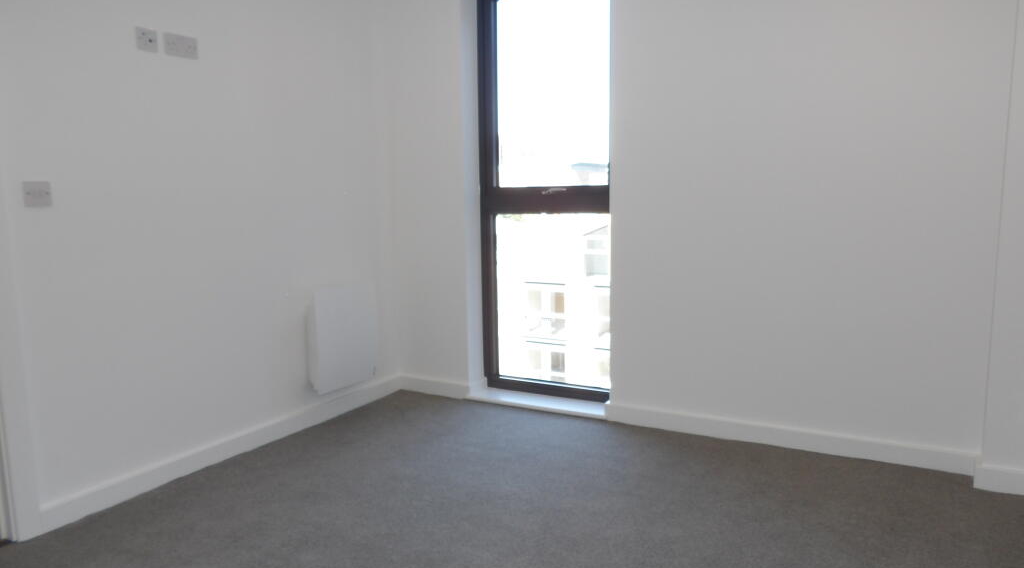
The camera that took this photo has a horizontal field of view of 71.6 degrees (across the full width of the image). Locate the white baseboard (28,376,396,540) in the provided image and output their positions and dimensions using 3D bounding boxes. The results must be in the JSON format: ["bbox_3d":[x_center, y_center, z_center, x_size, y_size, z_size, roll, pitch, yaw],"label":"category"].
[{"bbox_3d":[-1.176,0.717,3.410,0.018,0.096,2.066,3,9,29],"label":"white baseboard"}]

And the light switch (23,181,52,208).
[{"bbox_3d":[-1.645,-0.311,2.468,0.010,0.087,0.087,3,9,29],"label":"light switch"}]

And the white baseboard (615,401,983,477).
[{"bbox_3d":[1.192,0.696,3.259,1.590,0.096,0.018,3,9,29],"label":"white baseboard"}]

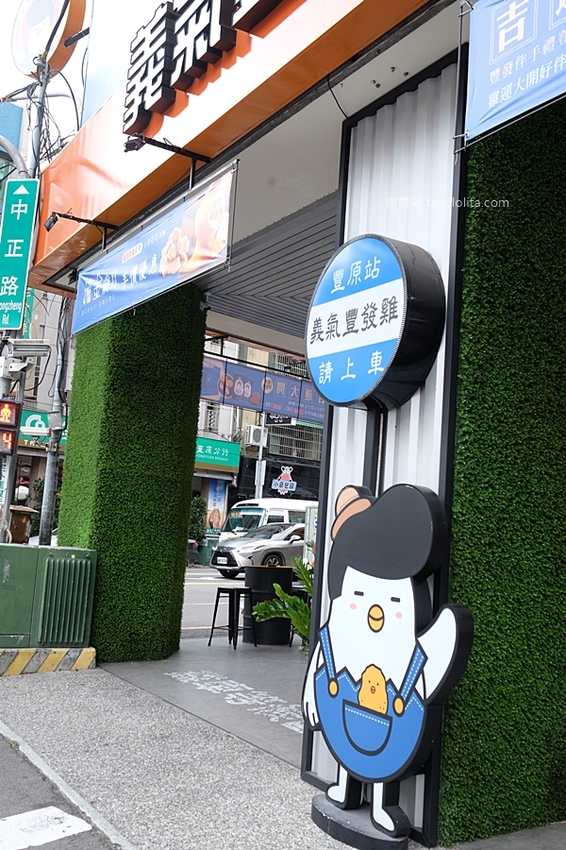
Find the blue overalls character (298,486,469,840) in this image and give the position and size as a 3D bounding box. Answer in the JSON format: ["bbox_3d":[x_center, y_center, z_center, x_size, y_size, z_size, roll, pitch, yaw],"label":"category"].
[{"bbox_3d":[0.457,1.055,3.895,0.100,1.530,1.100,9,-8,-32],"label":"blue overalls character"}]

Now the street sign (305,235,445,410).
[{"bbox_3d":[0.451,-0.523,4.330,0.230,0.900,0.900,9,-8,-32],"label":"street sign"}]

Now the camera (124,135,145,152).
[{"bbox_3d":[-0.977,-1.851,5.433,0.120,0.120,0.130,-2,10,42],"label":"camera"}]

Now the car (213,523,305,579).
[{"bbox_3d":[0.059,3.657,24.120,1.895,1.690,4.890,-3,-10,44],"label":"car"}]

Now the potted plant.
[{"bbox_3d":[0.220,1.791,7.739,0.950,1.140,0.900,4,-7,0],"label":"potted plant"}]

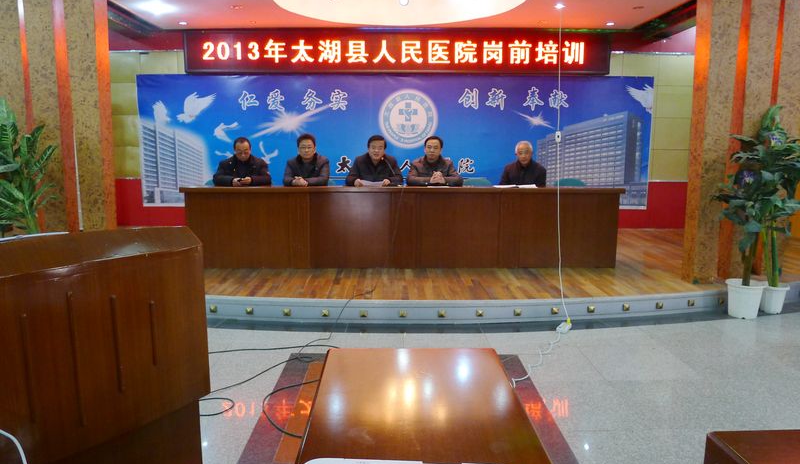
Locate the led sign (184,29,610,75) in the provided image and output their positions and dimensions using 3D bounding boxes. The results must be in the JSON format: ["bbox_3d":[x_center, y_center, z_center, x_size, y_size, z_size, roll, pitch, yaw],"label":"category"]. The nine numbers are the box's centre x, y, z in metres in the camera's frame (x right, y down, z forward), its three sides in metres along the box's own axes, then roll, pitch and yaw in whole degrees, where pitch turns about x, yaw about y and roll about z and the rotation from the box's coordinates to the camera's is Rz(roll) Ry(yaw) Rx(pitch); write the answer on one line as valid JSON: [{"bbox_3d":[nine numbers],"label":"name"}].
[{"bbox_3d":[-0.032,-2.324,7.142,5.490,0.570,0.120,0,9,0],"label":"led sign"}]

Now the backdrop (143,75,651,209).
[{"bbox_3d":[-0.058,-1.188,7.405,6.800,1.740,0.050,0,9,0],"label":"backdrop"}]

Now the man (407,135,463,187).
[{"bbox_3d":[0.345,-0.355,5.635,0.560,1.220,0.750,0,9,0],"label":"man"}]

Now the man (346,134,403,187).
[{"bbox_3d":[-0.257,-0.361,5.634,0.560,1.230,0.750,0,9,0],"label":"man"}]

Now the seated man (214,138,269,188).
[{"bbox_3d":[-1.587,-0.351,5.635,0.570,1.200,0.750,0,9,0],"label":"seated man"}]

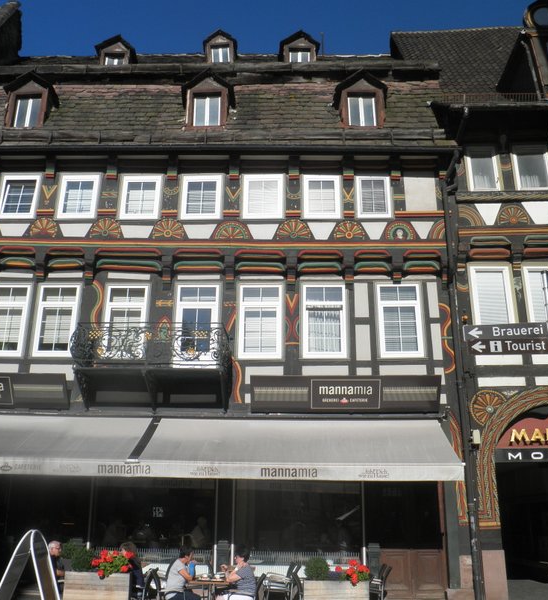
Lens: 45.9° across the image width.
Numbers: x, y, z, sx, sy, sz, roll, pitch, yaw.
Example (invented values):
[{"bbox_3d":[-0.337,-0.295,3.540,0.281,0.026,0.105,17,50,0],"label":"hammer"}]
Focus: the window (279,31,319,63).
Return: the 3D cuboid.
[{"bbox_3d":[0.719,-6.757,18.494,1.107,1.222,1.250,0,-19,1],"label":"window"}]

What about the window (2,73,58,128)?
[{"bbox_3d":[-5.752,-4.553,15.590,1.138,1.563,0.850,0,-19,1],"label":"window"}]

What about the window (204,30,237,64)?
[{"bbox_3d":[-1.474,-6.780,18.553,0.947,1.227,1.250,0,-19,1],"label":"window"}]

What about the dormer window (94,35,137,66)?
[{"bbox_3d":[-4.429,-6.713,18.597,1.066,1.159,1.250,0,-19,1],"label":"dormer window"}]

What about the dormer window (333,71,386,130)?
[{"bbox_3d":[2.012,-4.505,15.395,1.201,1.570,0.850,0,-19,1],"label":"dormer window"}]

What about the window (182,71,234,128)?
[{"bbox_3d":[-1.518,-4.547,15.491,1.169,1.609,0.850,0,-19,1],"label":"window"}]

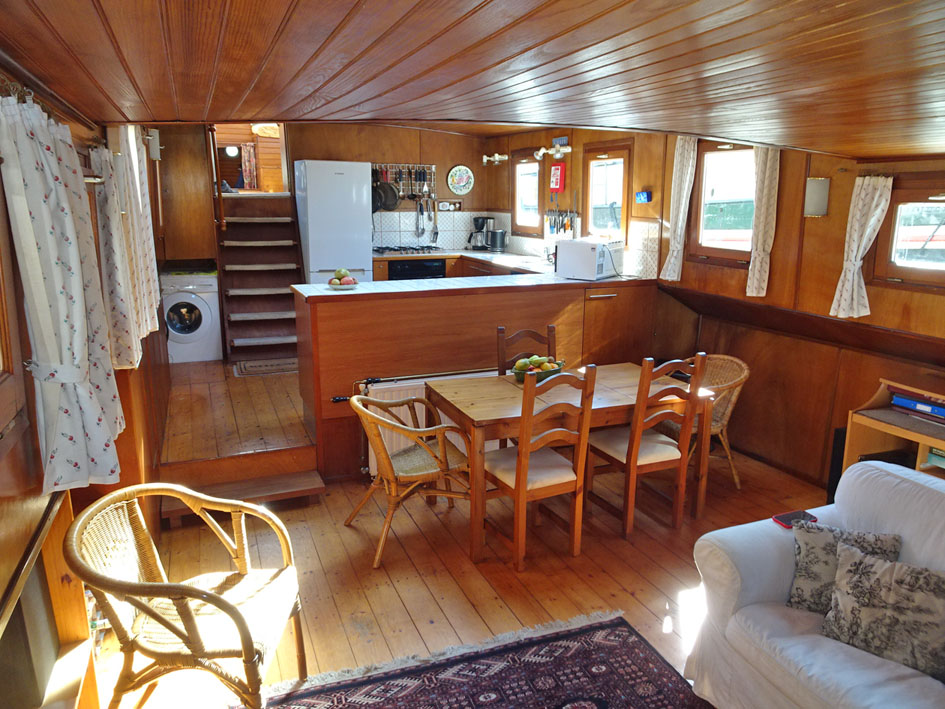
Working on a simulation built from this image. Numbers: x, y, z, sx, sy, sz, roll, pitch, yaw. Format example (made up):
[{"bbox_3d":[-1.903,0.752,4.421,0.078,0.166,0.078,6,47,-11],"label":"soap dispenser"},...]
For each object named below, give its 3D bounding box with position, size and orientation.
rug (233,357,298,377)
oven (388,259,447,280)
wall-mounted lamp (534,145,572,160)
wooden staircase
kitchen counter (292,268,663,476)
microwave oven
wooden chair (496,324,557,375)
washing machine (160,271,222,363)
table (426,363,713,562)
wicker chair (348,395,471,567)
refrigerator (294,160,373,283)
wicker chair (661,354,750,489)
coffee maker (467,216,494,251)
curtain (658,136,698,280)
[{"bbox_3d":[-1.735,0.098,5.878,0.750,0.012,0.460,-5,14,-22],"label":"rug"},{"bbox_3d":[-0.662,-0.718,6.918,0.600,0.595,0.550,-5,14,-22],"label":"oven"},{"bbox_3d":[0.736,-1.810,5.878,0.170,0.140,0.420,-5,14,-22],"label":"wall-mounted lamp"},{"bbox_3d":[-2.015,-0.753,6.238,0.730,1.499,0.670,-5,14,-22],"label":"wooden staircase"},{"bbox_3d":[0.063,0.058,4.673,2.500,1.150,0.605,-5,14,-22],"label":"kitchen counter"},{"bbox_3d":[0.877,-0.717,4.897,0.345,0.264,0.445,10,17,36],"label":"microwave oven"},{"bbox_3d":[0.398,0.361,4.052,0.420,1.010,0.480,-3,13,-13],"label":"wooden chair"},{"bbox_3d":[-2.692,-0.385,6.129,0.600,0.825,0.580,-5,14,-22],"label":"washing machine"},{"bbox_3d":[0.528,0.554,3.798,1.407,0.745,0.788,-5,13,-21],"label":"table"},{"bbox_3d":[-0.318,0.594,3.477,0.670,0.800,0.590,-5,14,-23],"label":"wicker chair"},{"bbox_3d":[-1.332,-0.920,6.343,0.610,1.783,0.640,-5,14,-22],"label":"refrigerator"},{"bbox_3d":[1.439,0.437,4.236,0.650,0.790,0.560,-6,14,-27],"label":"wicker chair"},{"bbox_3d":[0.098,-1.307,7.158,0.260,0.360,0.180,-5,14,-22],"label":"coffee maker"},{"bbox_3d":[1.429,-1.017,4.599,0.090,0.990,0.310,-5,14,-22],"label":"curtain"}]

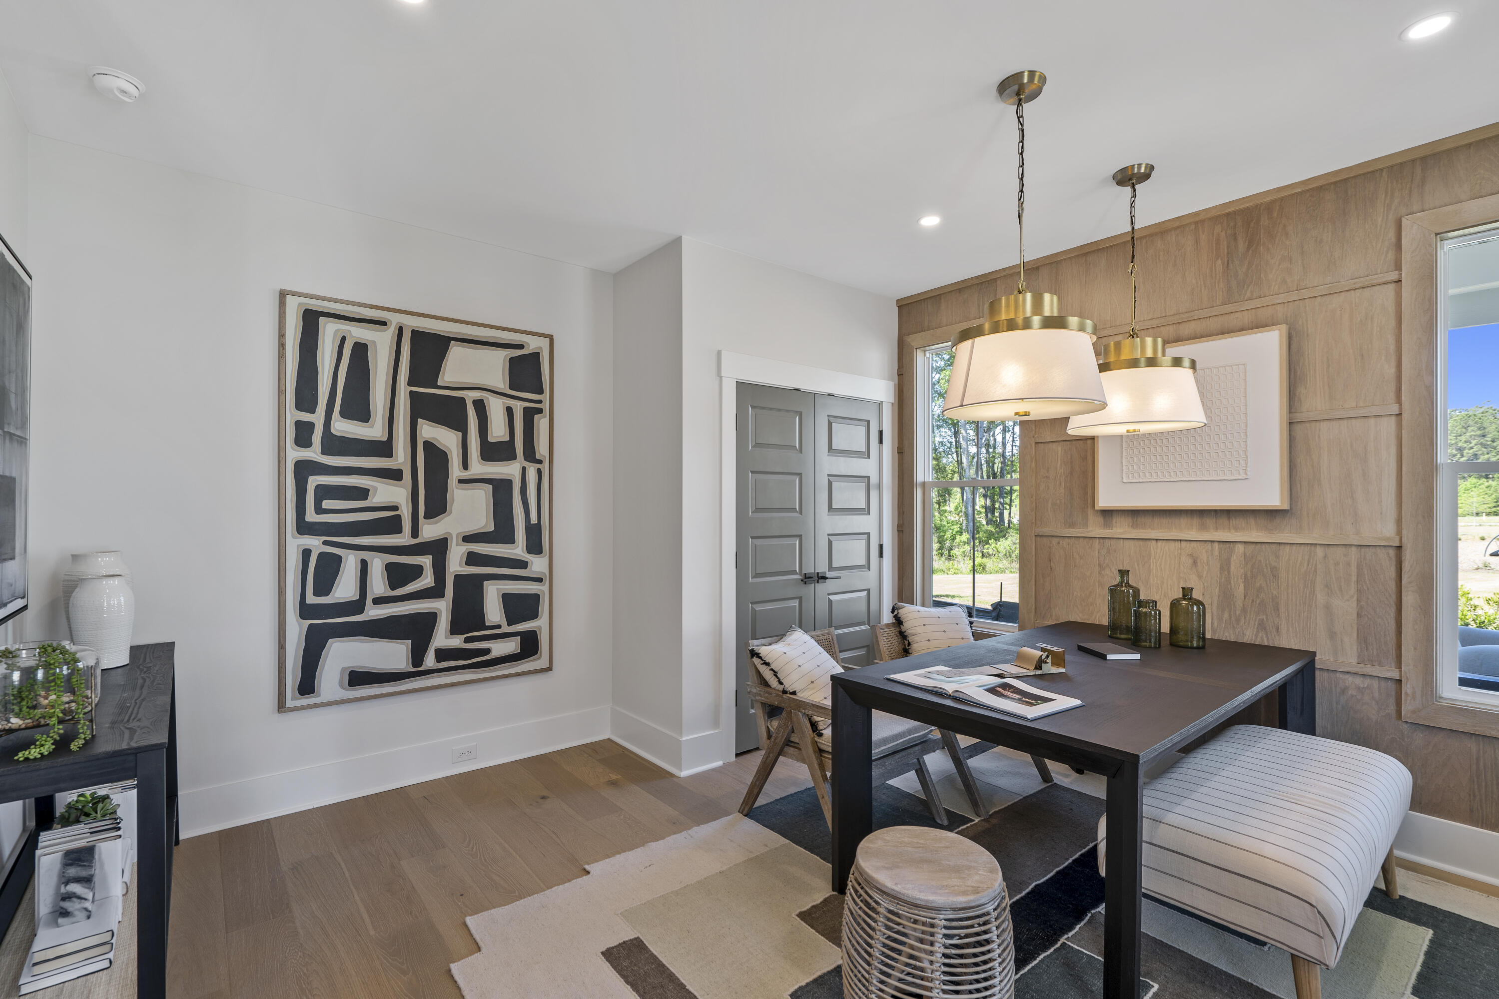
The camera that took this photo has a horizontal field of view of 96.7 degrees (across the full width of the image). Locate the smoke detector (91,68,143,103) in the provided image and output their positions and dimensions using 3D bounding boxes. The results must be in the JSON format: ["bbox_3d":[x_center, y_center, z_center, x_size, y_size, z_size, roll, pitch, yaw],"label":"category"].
[{"bbox_3d":[-2.045,-1.331,2.151,0.140,0.047,0.140,0,-1,-39],"label":"smoke detector"}]

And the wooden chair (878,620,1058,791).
[{"bbox_3d":[1.049,1.024,3.361,0.652,0.767,0.692,0,-1,-39],"label":"wooden chair"}]

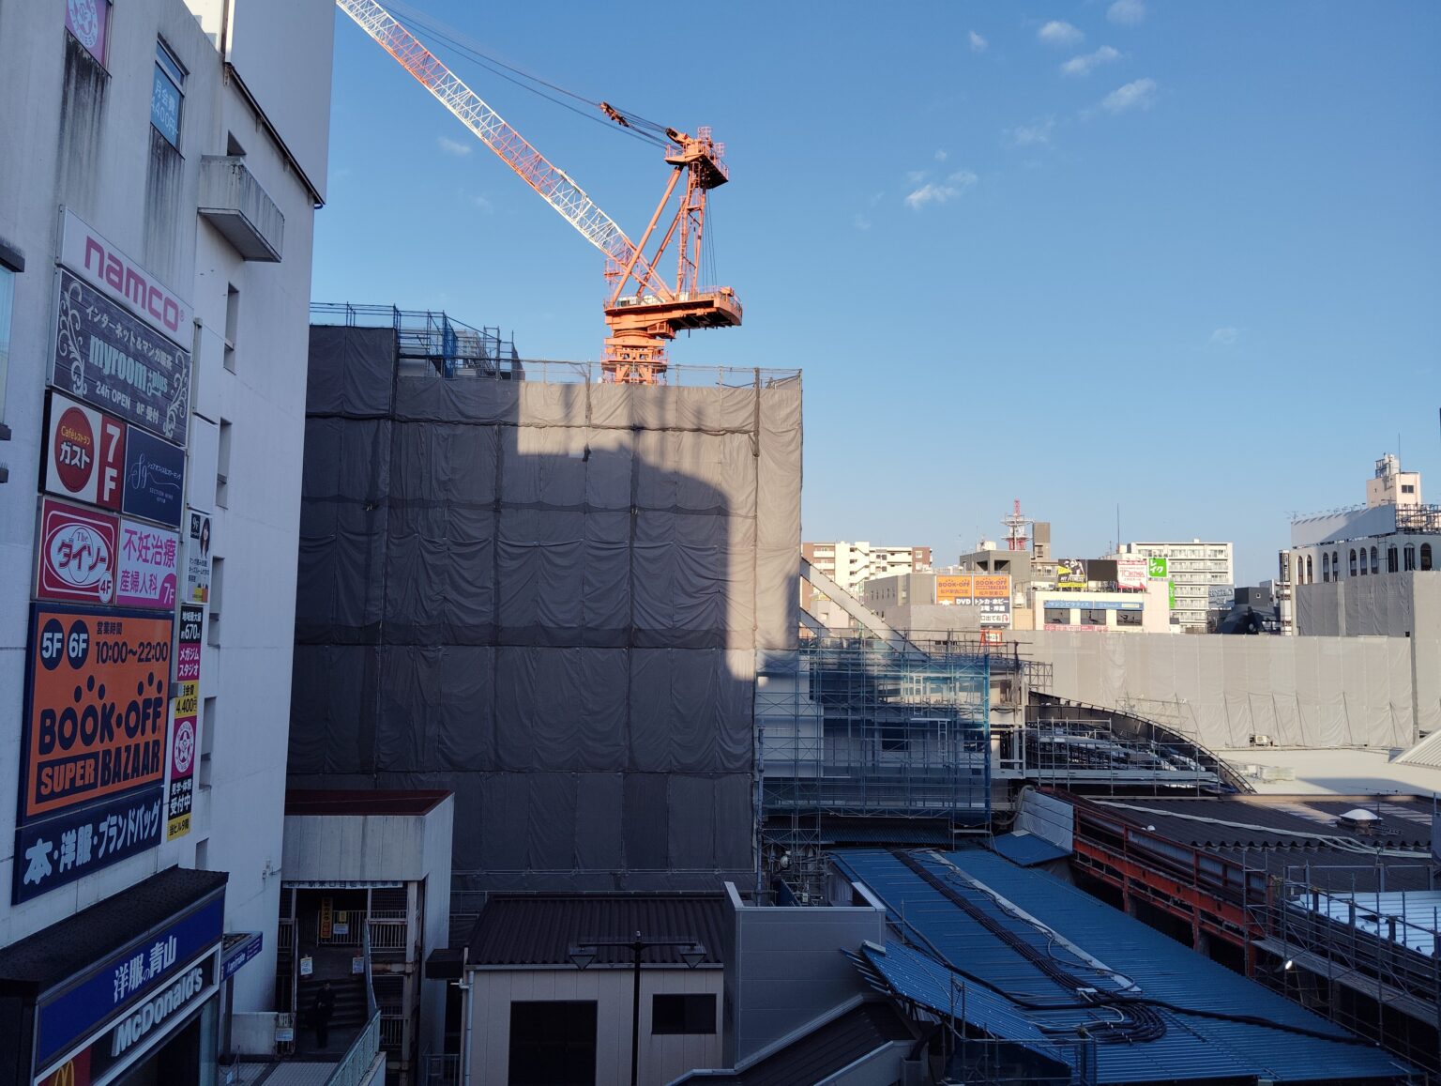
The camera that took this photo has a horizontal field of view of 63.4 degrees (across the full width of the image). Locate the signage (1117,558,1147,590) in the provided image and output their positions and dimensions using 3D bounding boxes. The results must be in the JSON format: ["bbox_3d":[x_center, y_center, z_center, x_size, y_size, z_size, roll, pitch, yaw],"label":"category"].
[{"bbox_3d":[44.127,3.335,125.199,3.200,3.300,0.400,1,-5,3],"label":"signage"}]

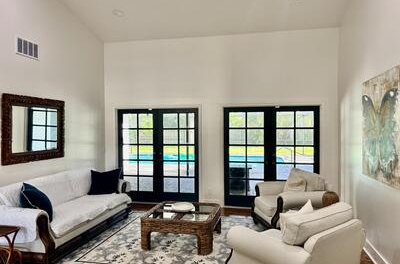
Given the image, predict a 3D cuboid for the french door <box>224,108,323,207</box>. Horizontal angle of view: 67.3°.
[{"bbox_3d":[1.444,0.523,6.121,1.891,2.056,0.080,0,1,11],"label":"french door"}]

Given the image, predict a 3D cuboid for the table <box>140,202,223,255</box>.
[{"bbox_3d":[-0.219,1.381,4.417,0.980,0.425,0.950,0,1,11],"label":"table"}]

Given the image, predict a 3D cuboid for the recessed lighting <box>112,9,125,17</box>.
[{"bbox_3d":[-1.523,-2.233,5.638,0.200,0.035,0.200,2,-12,0],"label":"recessed lighting"}]

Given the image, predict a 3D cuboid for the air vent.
[{"bbox_3d":[-2.602,-1.262,4.557,0.030,0.250,0.450,0,1,11],"label":"air vent"}]

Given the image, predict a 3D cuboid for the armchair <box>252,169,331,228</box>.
[{"bbox_3d":[1.592,1.152,5.362,0.980,0.860,1.000,0,1,-16],"label":"armchair"}]

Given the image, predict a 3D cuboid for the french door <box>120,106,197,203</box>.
[{"bbox_3d":[-0.918,0.521,6.597,1.856,2.050,0.080,0,1,11],"label":"french door"}]

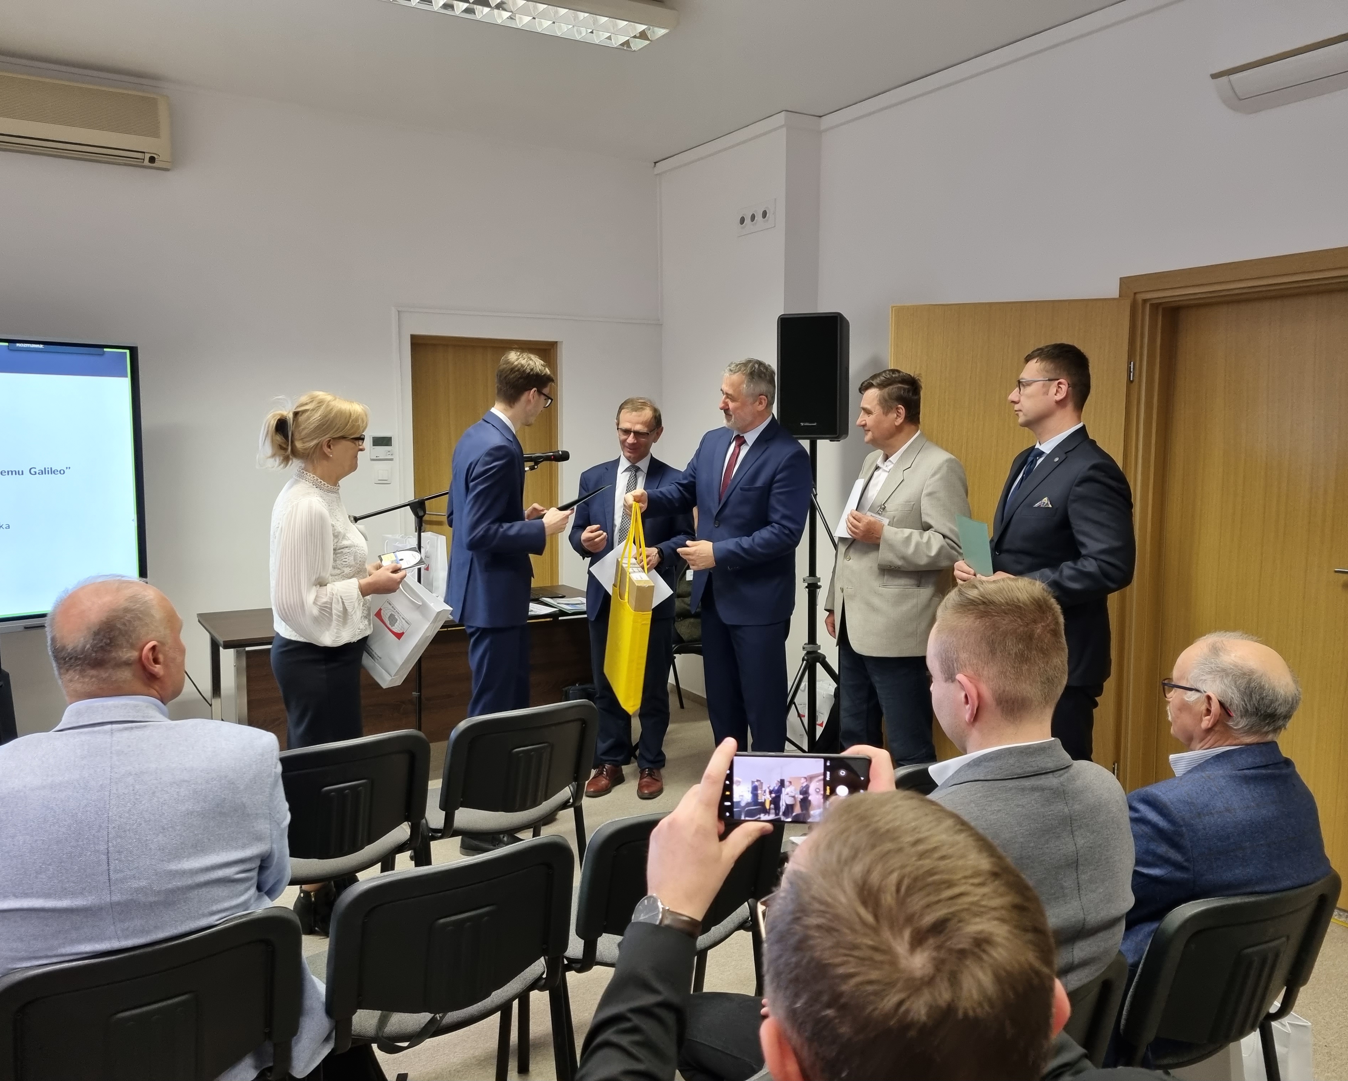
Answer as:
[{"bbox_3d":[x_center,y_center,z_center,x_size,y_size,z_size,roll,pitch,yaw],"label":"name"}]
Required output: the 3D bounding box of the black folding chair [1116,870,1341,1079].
[{"bbox_3d":[0.867,0.942,2.083,0.540,0.820,0.570,-2,6,-21],"label":"black folding chair"}]

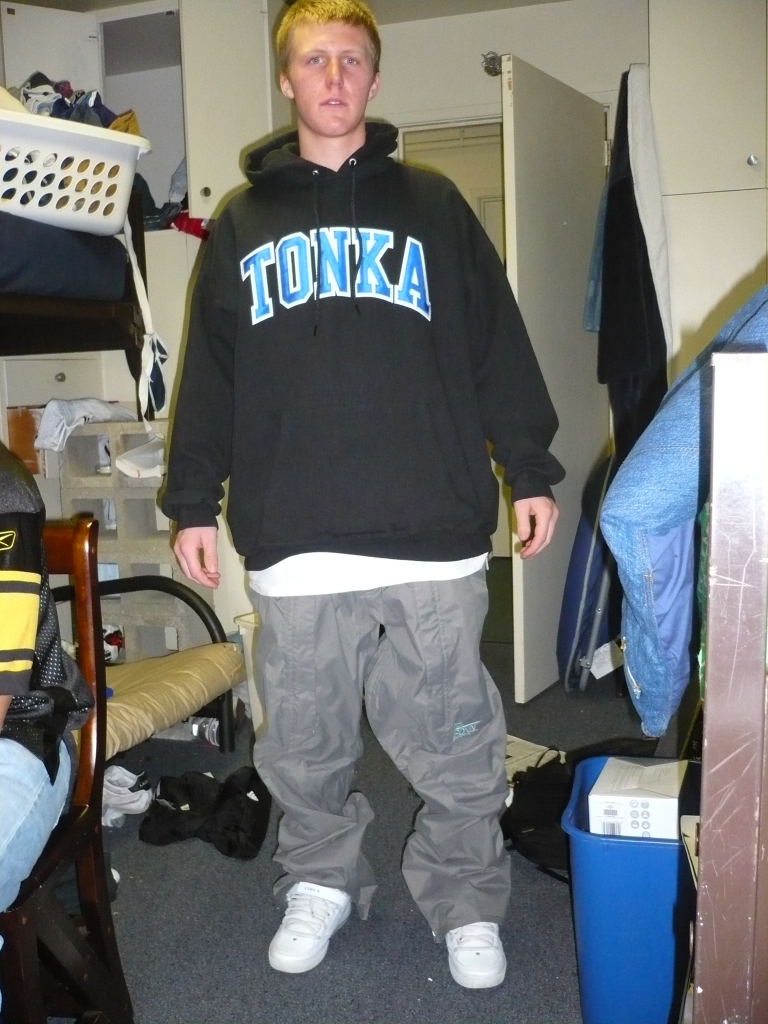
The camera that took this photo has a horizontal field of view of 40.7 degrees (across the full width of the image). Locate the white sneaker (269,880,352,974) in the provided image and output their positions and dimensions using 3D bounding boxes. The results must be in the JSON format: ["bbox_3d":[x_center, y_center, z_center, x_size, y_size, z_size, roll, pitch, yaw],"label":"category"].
[{"bbox_3d":[-0.131,0.775,2.048,0.110,0.120,0.300,0,7,17],"label":"white sneaker"}]

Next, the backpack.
[{"bbox_3d":[0.484,0.661,2.500,0.360,0.200,0.460,0,7,17],"label":"backpack"}]

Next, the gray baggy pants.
[{"bbox_3d":[-0.005,0.417,2.035,0.490,0.800,0.330,-1,7,6],"label":"gray baggy pants"}]

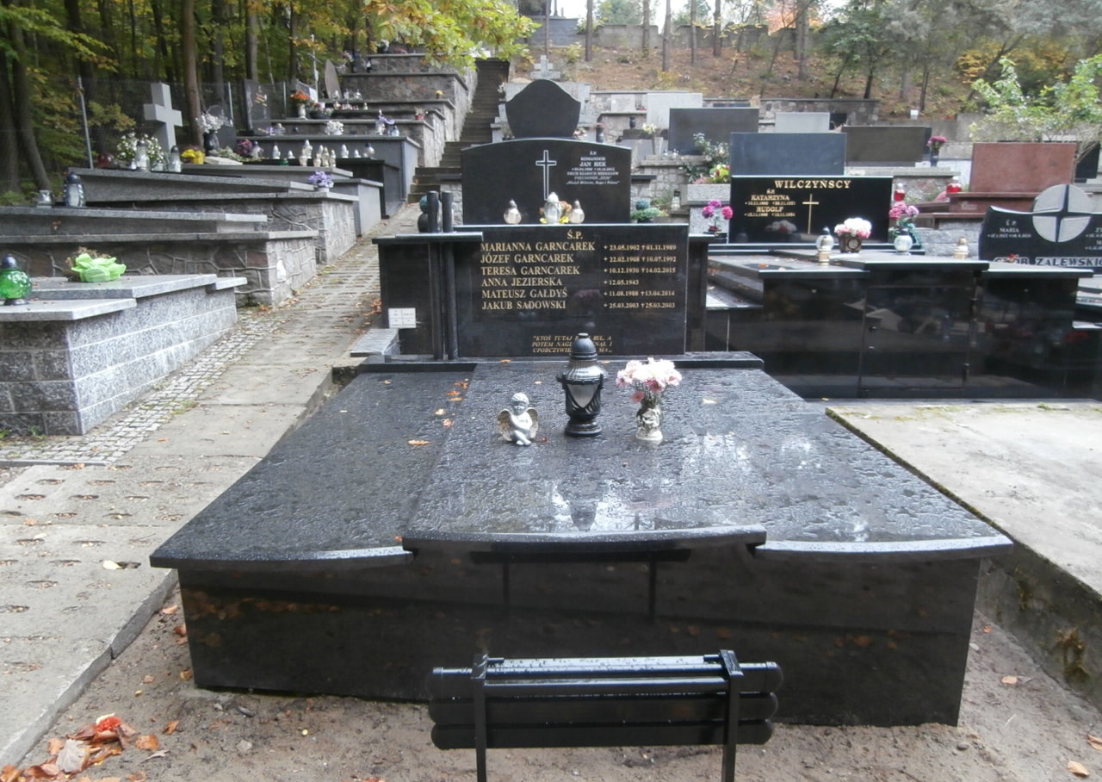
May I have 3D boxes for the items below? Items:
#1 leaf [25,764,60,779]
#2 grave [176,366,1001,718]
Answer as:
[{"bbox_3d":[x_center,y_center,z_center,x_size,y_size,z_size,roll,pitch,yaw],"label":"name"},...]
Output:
[{"bbox_3d":[-1.325,0.988,1.991,0.088,0.022,0.050,-1,13,-1],"label":"leaf"},{"bbox_3d":[0.081,0.453,3.594,2.541,0.650,2.619,-1,13,-1],"label":"grave"}]

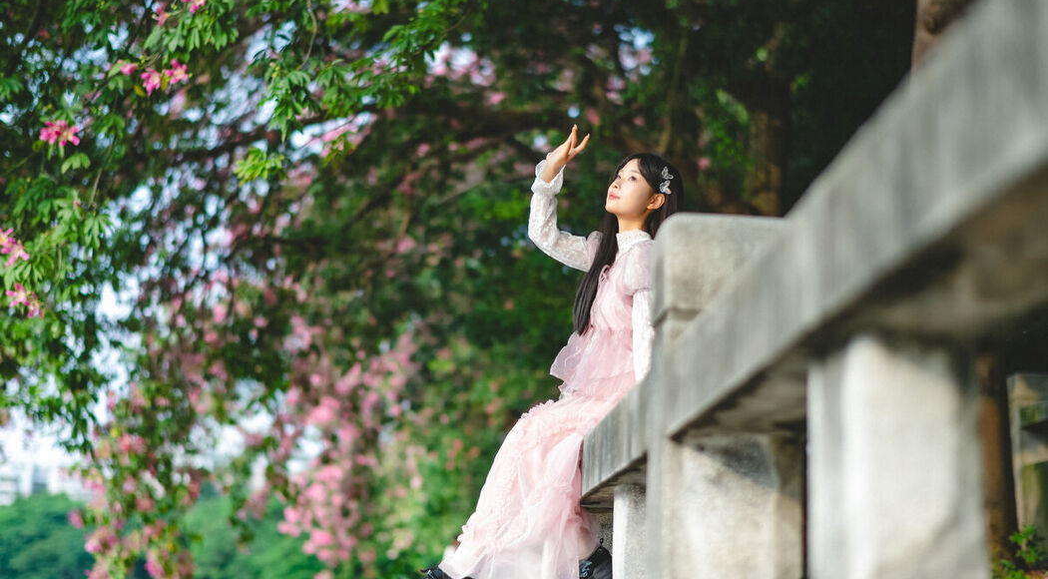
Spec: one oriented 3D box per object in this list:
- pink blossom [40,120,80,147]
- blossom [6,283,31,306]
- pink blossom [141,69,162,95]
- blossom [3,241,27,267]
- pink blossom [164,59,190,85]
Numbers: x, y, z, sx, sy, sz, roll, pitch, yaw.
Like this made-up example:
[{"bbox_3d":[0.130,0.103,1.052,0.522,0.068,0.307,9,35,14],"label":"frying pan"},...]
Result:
[{"bbox_3d":[-1.899,-0.638,6.900,0.165,0.105,0.100,0,-11,0],"label":"pink blossom"},{"bbox_3d":[-2.066,0.018,6.900,0.098,0.098,0.080,-1,-11,5],"label":"blossom"},{"bbox_3d":[-1.524,-0.851,6.900,0.092,0.105,0.080,1,-11,-5],"label":"pink blossom"},{"bbox_3d":[-2.082,-0.149,6.900,0.098,0.105,0.080,1,-11,-5],"label":"blossom"},{"bbox_3d":[-1.417,-0.887,6.900,0.105,0.112,0.080,1,-11,-5],"label":"pink blossom"}]

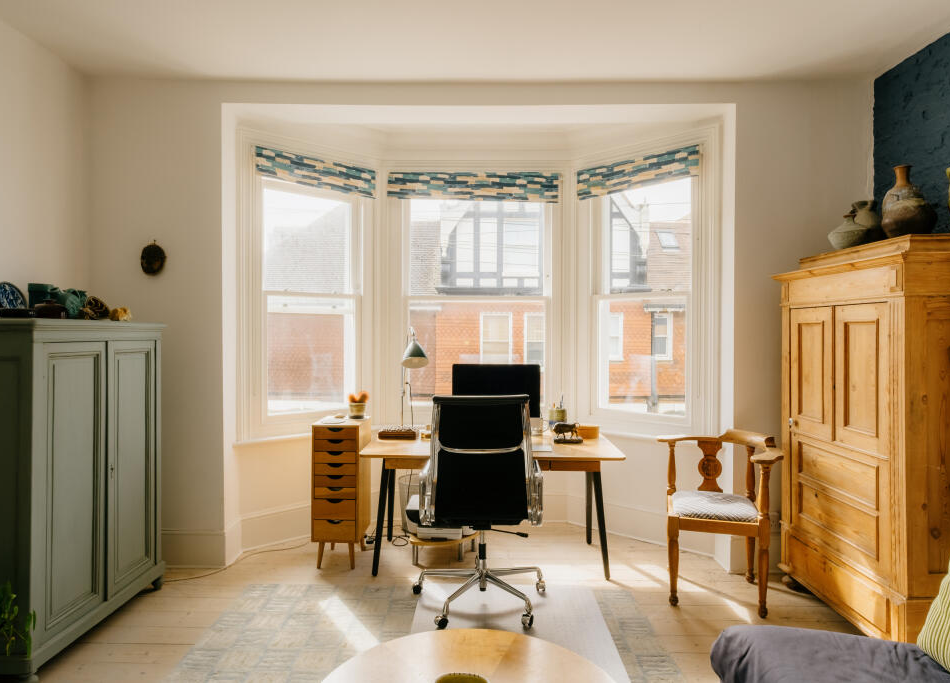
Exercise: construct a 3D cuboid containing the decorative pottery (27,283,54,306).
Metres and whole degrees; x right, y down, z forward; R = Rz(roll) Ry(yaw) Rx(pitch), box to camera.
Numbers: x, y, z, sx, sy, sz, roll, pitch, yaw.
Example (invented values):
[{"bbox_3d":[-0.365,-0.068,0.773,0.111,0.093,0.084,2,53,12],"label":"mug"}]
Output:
[{"bbox_3d":[-2.010,-0.187,2.500,0.095,0.165,0.095,0,0,-3],"label":"decorative pottery"}]

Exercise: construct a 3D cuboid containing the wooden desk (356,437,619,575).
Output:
[{"bbox_3d":[0.100,0.989,3.350,1.450,0.722,0.800,0,0,1],"label":"wooden desk"}]

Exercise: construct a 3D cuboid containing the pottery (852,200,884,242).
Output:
[{"bbox_3d":[1.892,-0.550,2.606,0.150,0.260,0.150,0,1,0],"label":"pottery"}]

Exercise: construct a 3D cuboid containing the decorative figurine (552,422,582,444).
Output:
[{"bbox_3d":[0.578,0.566,3.370,0.190,0.121,0.070,0,0,2],"label":"decorative figurine"}]

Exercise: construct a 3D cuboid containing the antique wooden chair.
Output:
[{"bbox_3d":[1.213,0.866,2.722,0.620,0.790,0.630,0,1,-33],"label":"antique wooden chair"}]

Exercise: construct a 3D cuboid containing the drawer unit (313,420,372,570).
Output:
[{"bbox_3d":[-0.825,0.922,3.360,0.280,0.855,0.340,0,0,1],"label":"drawer unit"}]

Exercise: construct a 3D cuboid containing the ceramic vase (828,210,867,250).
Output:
[{"bbox_3d":[1.736,-0.504,2.515,0.165,0.184,0.165,0,1,0],"label":"ceramic vase"}]

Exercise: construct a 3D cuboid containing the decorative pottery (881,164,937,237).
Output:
[{"bbox_3d":[1.821,-0.577,2.270,0.190,0.330,0.190,0,1,0],"label":"decorative pottery"}]

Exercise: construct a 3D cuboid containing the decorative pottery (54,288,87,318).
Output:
[{"bbox_3d":[-1.757,-0.160,2.348,0.140,0.141,0.130,0,1,0],"label":"decorative pottery"}]

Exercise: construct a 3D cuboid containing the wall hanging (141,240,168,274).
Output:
[{"bbox_3d":[-1.855,-0.484,3.125,0.147,0.203,0.055,0,1,1],"label":"wall hanging"}]

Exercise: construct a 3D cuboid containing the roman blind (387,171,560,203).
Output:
[{"bbox_3d":[-0.010,-1.163,4.050,1.290,0.235,0.060,0,0,1],"label":"roman blind"}]

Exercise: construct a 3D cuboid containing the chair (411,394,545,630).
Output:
[{"bbox_3d":[0.030,0.757,2.650,0.640,1.010,0.660,0,1,-5],"label":"chair"}]

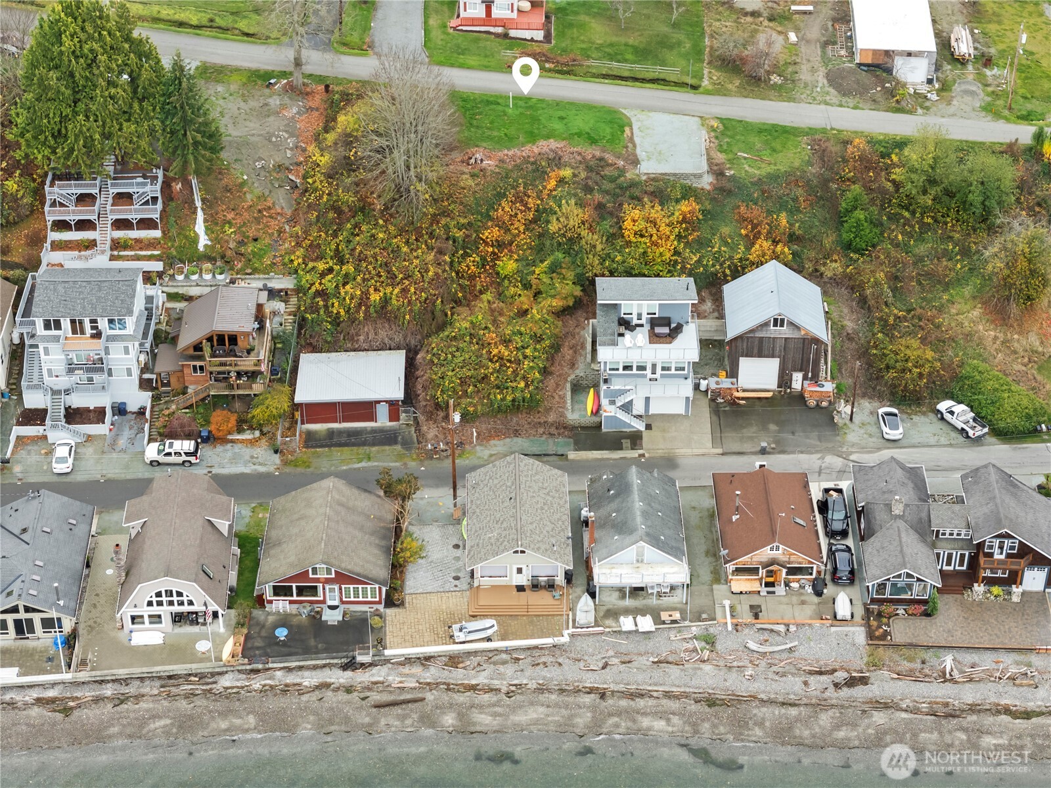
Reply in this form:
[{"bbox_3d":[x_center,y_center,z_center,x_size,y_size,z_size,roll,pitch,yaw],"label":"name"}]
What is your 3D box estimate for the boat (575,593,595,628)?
[{"bbox_3d":[5.011,17.907,176.595,1.520,0.650,3.600,1,35,2],"label":"boat"}]

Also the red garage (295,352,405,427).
[{"bbox_3d":[-16.594,-0.810,203.141,10.200,3.150,8.800,-1,36,-2],"label":"red garage"}]

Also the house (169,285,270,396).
[{"bbox_3d":[-27.579,-4.947,196.742,8.400,6.000,9.400,1,35,1],"label":"house"}]

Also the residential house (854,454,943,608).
[{"bbox_3d":[31.646,11.427,181.453,6.450,5.900,14.400,1,35,2],"label":"residential house"}]

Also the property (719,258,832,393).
[{"bbox_3d":[23.539,-6.479,201.509,9.474,8.978,9.386,1,36,2],"label":"property"}]

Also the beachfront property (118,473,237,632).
[{"bbox_3d":[-29.264,13.157,178.307,8.800,6.300,14.500,-2,35,-2],"label":"beachfront property"}]

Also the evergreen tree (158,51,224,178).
[{"bbox_3d":[-33.894,-28.332,212.571,6.400,13.700,6.400,0,35,0],"label":"evergreen tree"}]

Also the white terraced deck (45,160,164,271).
[{"bbox_3d":[-40.800,-18.126,207.859,11.700,7.600,10.800,-1,36,-1],"label":"white terraced deck"}]

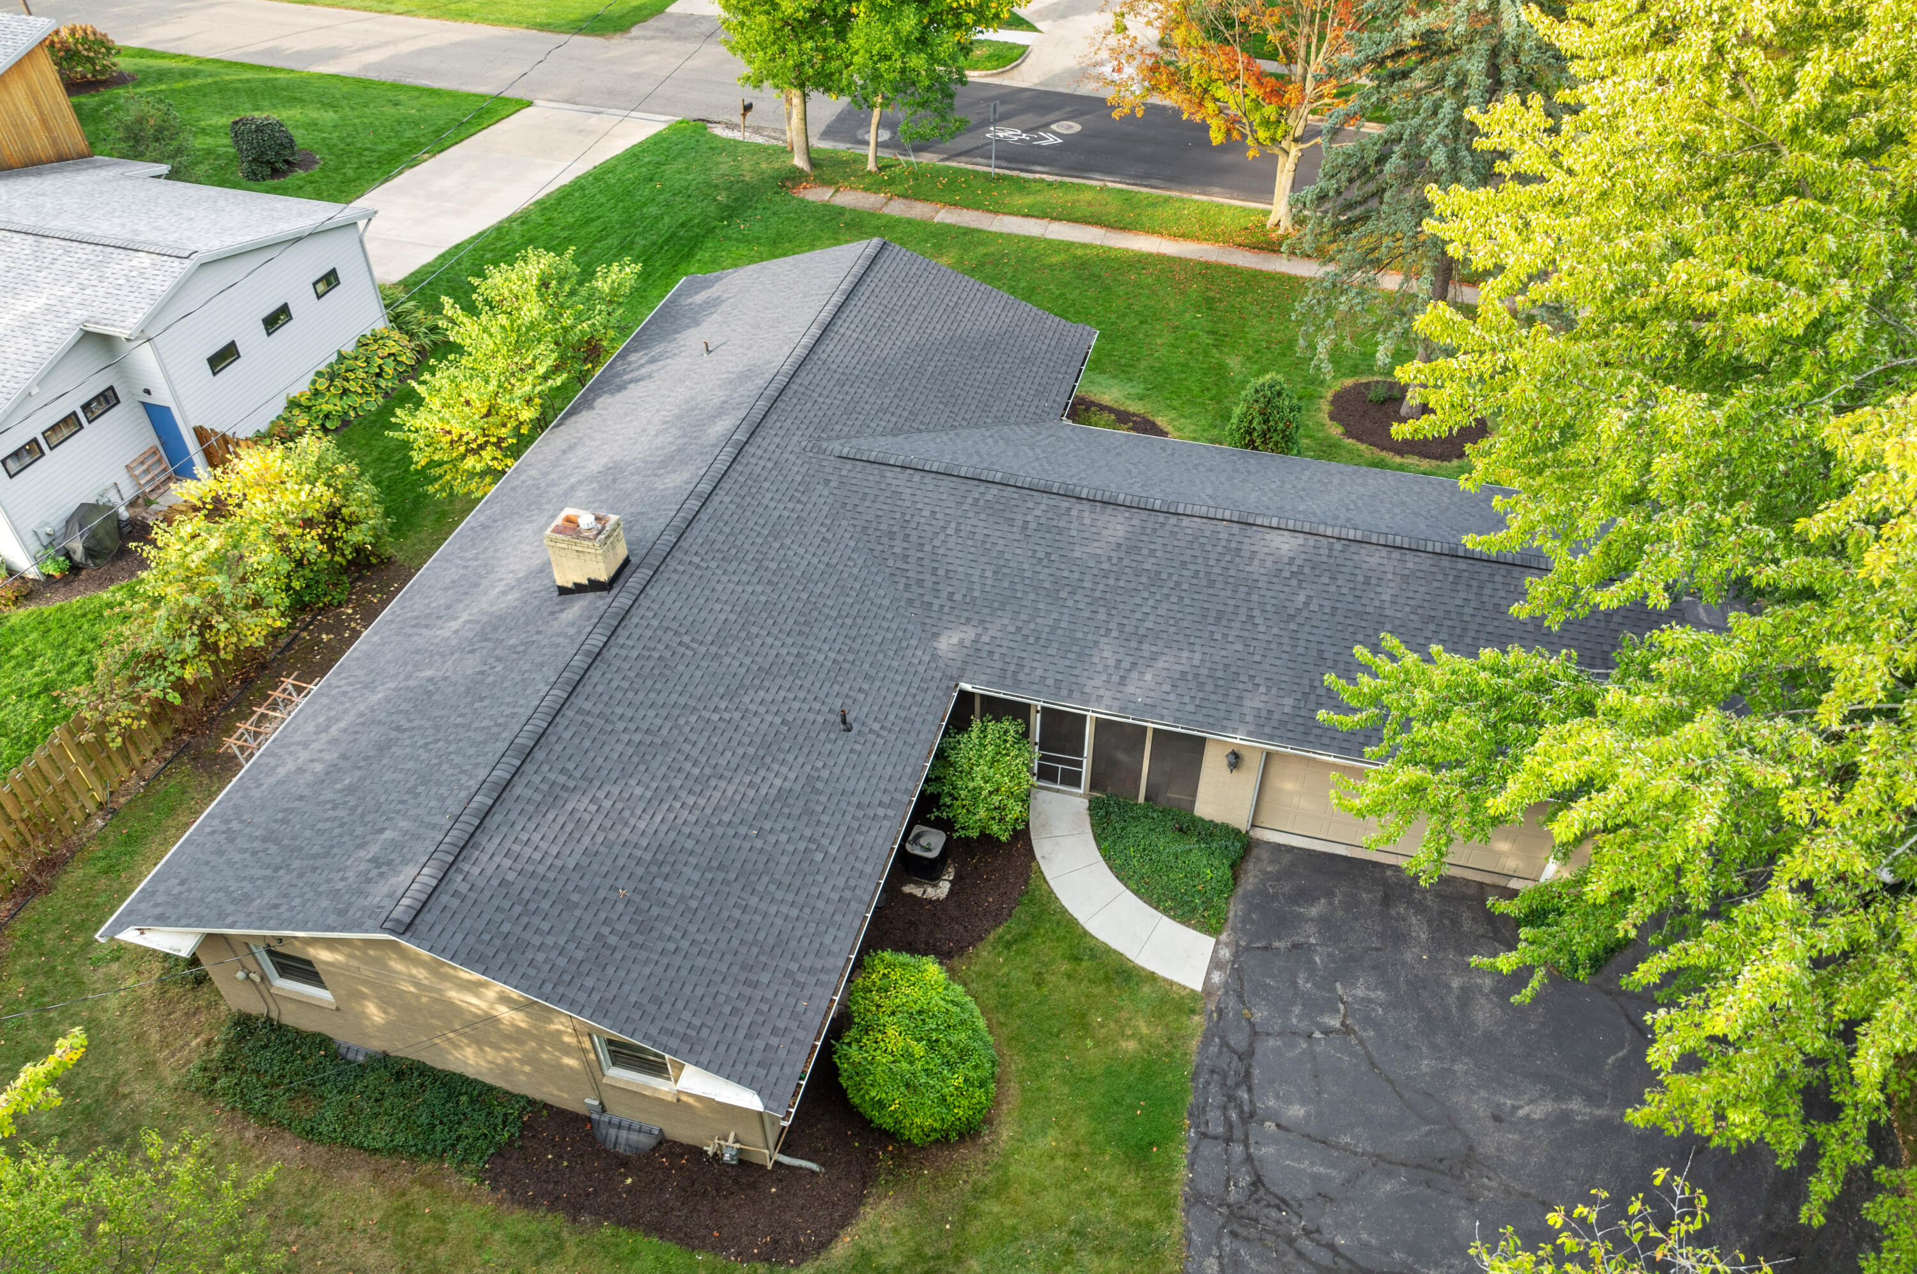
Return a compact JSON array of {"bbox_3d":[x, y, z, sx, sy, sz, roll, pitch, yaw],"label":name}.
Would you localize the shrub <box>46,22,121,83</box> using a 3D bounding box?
[{"bbox_3d":[-32.549,-21.662,49.376,2.200,2.000,2.200,11,43,11],"label":"shrub"}]

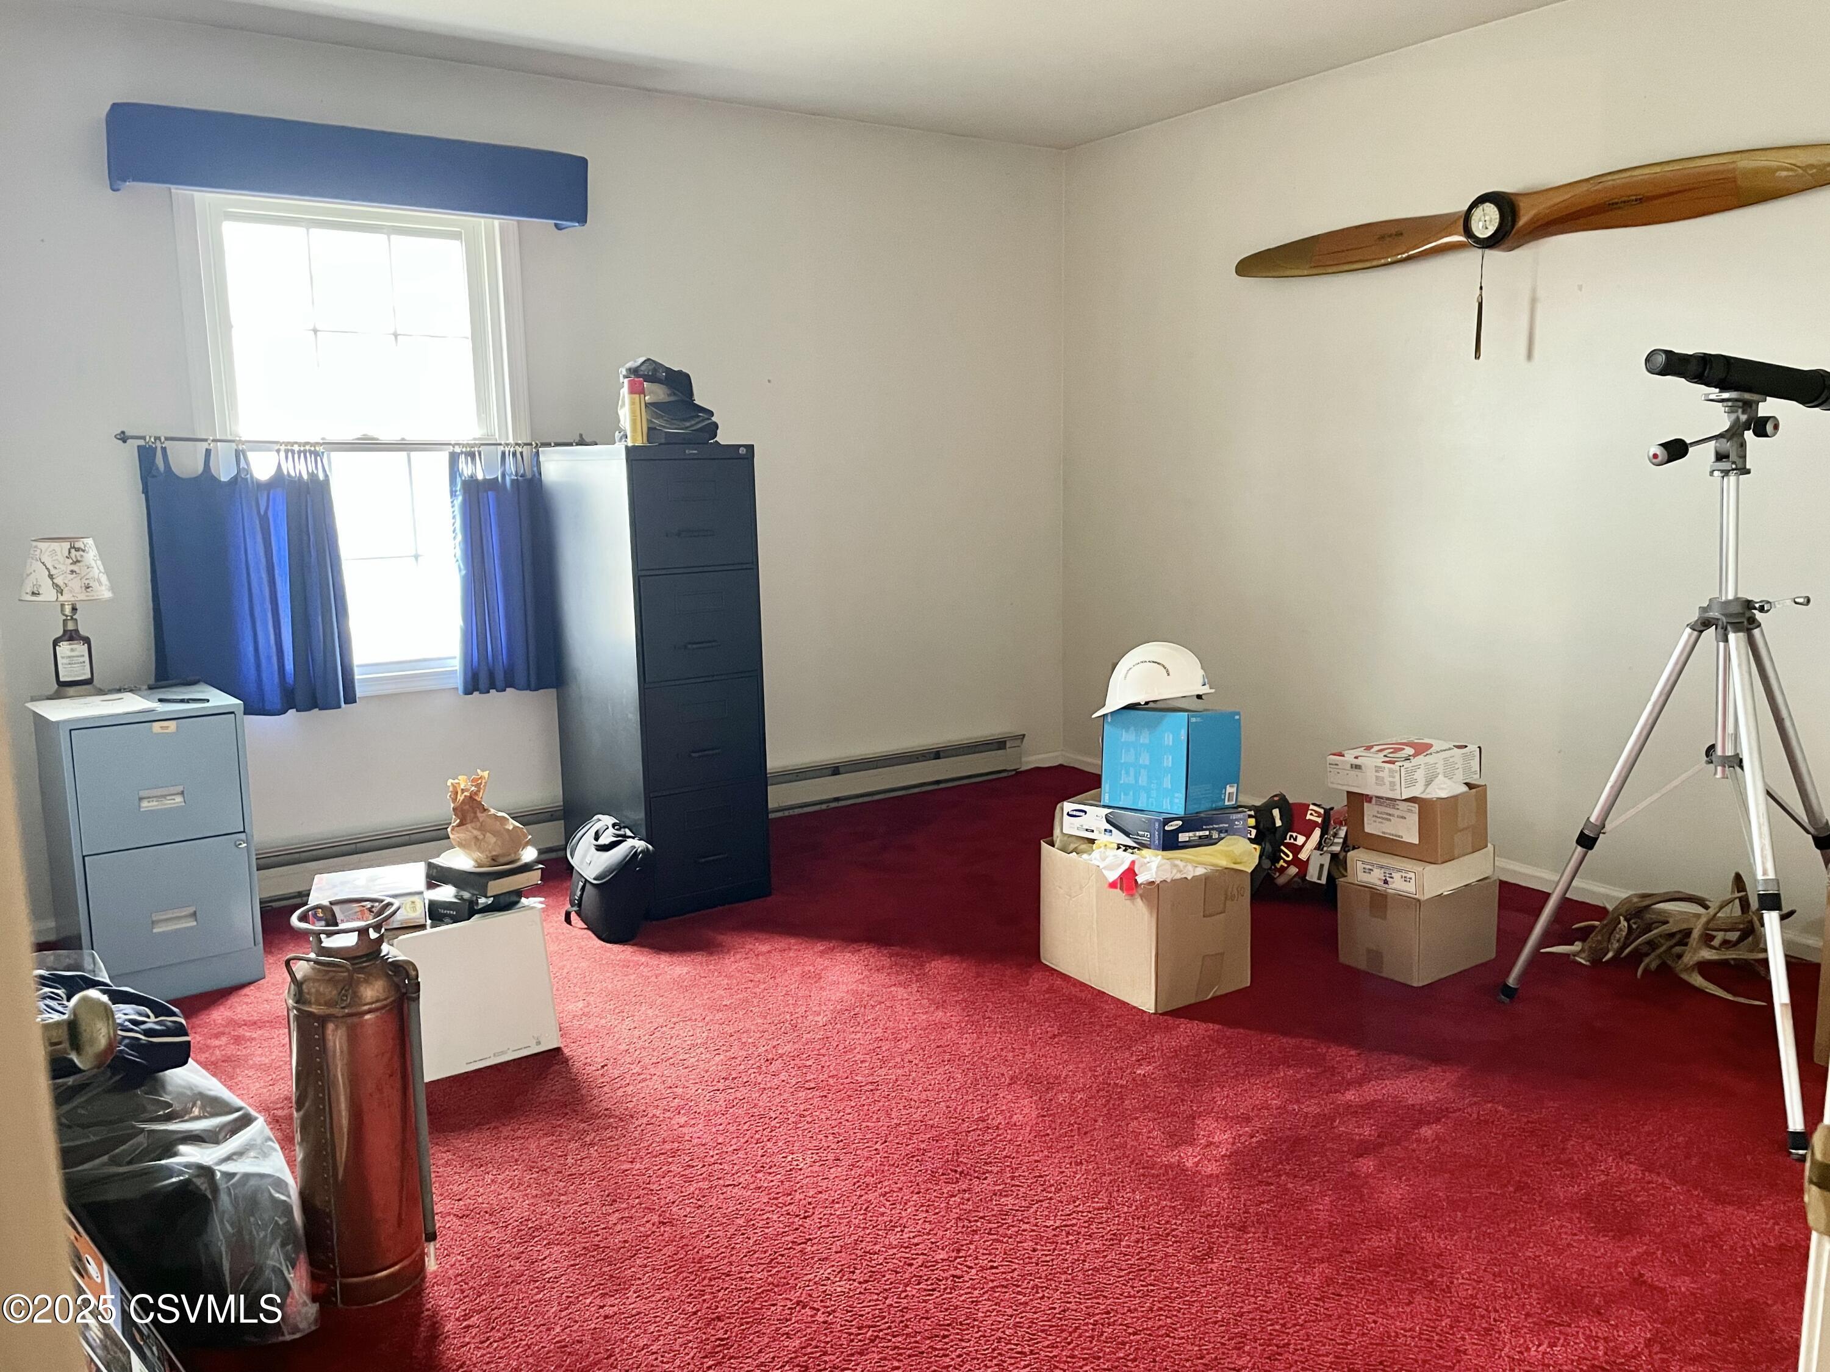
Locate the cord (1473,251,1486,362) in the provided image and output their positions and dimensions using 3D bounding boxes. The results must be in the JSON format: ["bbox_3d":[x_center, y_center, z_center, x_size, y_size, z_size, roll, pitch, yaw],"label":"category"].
[{"bbox_3d":[1.589,-1.069,3.859,0.020,0.308,0.022,-7,11,-33],"label":"cord"}]

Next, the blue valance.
[{"bbox_3d":[-1.561,-1.452,3.897,1.244,0.194,0.172,-7,11,-33],"label":"blue valance"}]

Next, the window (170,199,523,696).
[{"bbox_3d":[-1.608,-0.706,4.089,0.945,1.481,0.100,-7,11,-33],"label":"window"}]

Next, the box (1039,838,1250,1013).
[{"bbox_3d":[0.564,0.564,3.400,0.296,0.306,0.436,-6,11,-31],"label":"box"}]

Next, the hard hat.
[{"bbox_3d":[0.583,-0.011,3.355,0.292,0.153,0.225,-6,7,21],"label":"hard hat"}]

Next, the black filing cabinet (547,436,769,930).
[{"bbox_3d":[-0.780,-0.048,4.135,0.382,1.319,0.658,-7,11,-33],"label":"black filing cabinet"}]

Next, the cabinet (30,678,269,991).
[{"bbox_3d":[-1.931,0.386,3.474,0.387,0.708,0.436,-8,12,-38],"label":"cabinet"}]

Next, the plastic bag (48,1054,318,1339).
[{"bbox_3d":[-1.174,0.778,2.128,0.390,0.340,0.420,-4,10,-18],"label":"plastic bag"}]

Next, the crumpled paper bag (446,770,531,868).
[{"bbox_3d":[-0.957,0.298,3.090,0.175,0.192,0.150,-4,10,-18],"label":"crumpled paper bag"}]

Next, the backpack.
[{"bbox_3d":[-0.834,0.526,3.772,0.190,0.305,0.185,6,12,38],"label":"backpack"}]

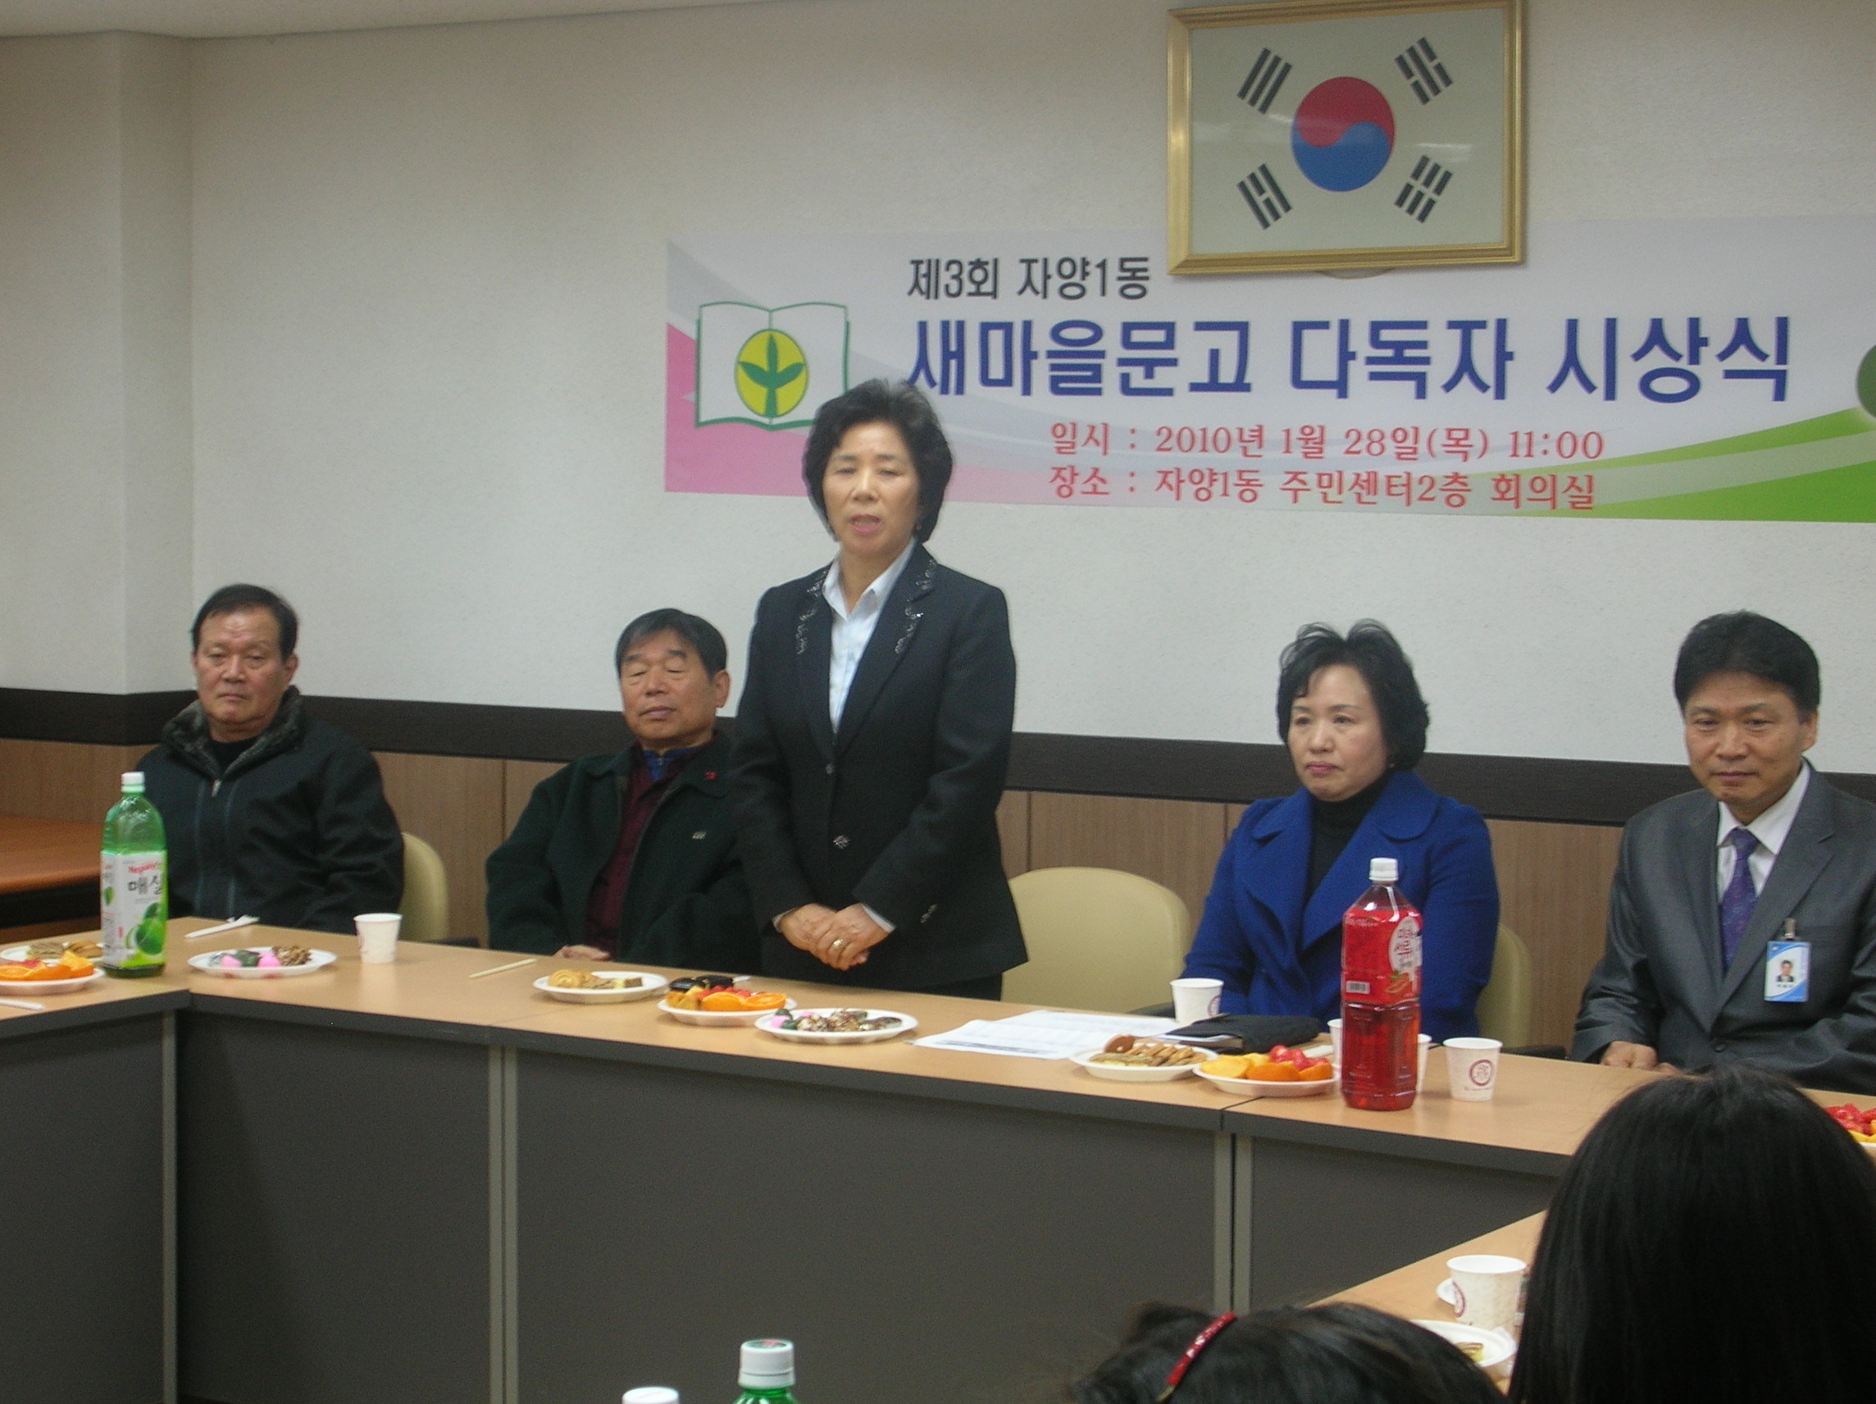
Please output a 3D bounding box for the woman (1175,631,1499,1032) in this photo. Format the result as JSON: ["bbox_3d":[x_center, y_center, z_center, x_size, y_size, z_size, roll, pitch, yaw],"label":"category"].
[{"bbox_3d":[0.484,0.530,5.580,0.500,1.270,0.760,3,5,35],"label":"woman"}]

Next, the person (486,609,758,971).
[{"bbox_3d":[-0.546,0.489,6.172,0.540,1.249,0.800,3,5,29],"label":"person"}]

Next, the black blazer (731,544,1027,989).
[{"bbox_3d":[-0.086,0.095,5.970,0.460,0.655,0.280,3,5,30],"label":"black blazer"}]

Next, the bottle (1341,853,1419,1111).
[{"bbox_3d":[0.545,0.344,4.911,0.083,0.300,0.083,0,4,0],"label":"bottle"}]

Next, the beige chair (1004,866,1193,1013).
[{"bbox_3d":[0.099,0.695,6.215,0.560,0.841,0.600,3,5,30],"label":"beige chair"}]

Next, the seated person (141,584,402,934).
[{"bbox_3d":[-1.256,0.443,6.619,0.530,1.262,0.780,3,5,27],"label":"seated person"}]

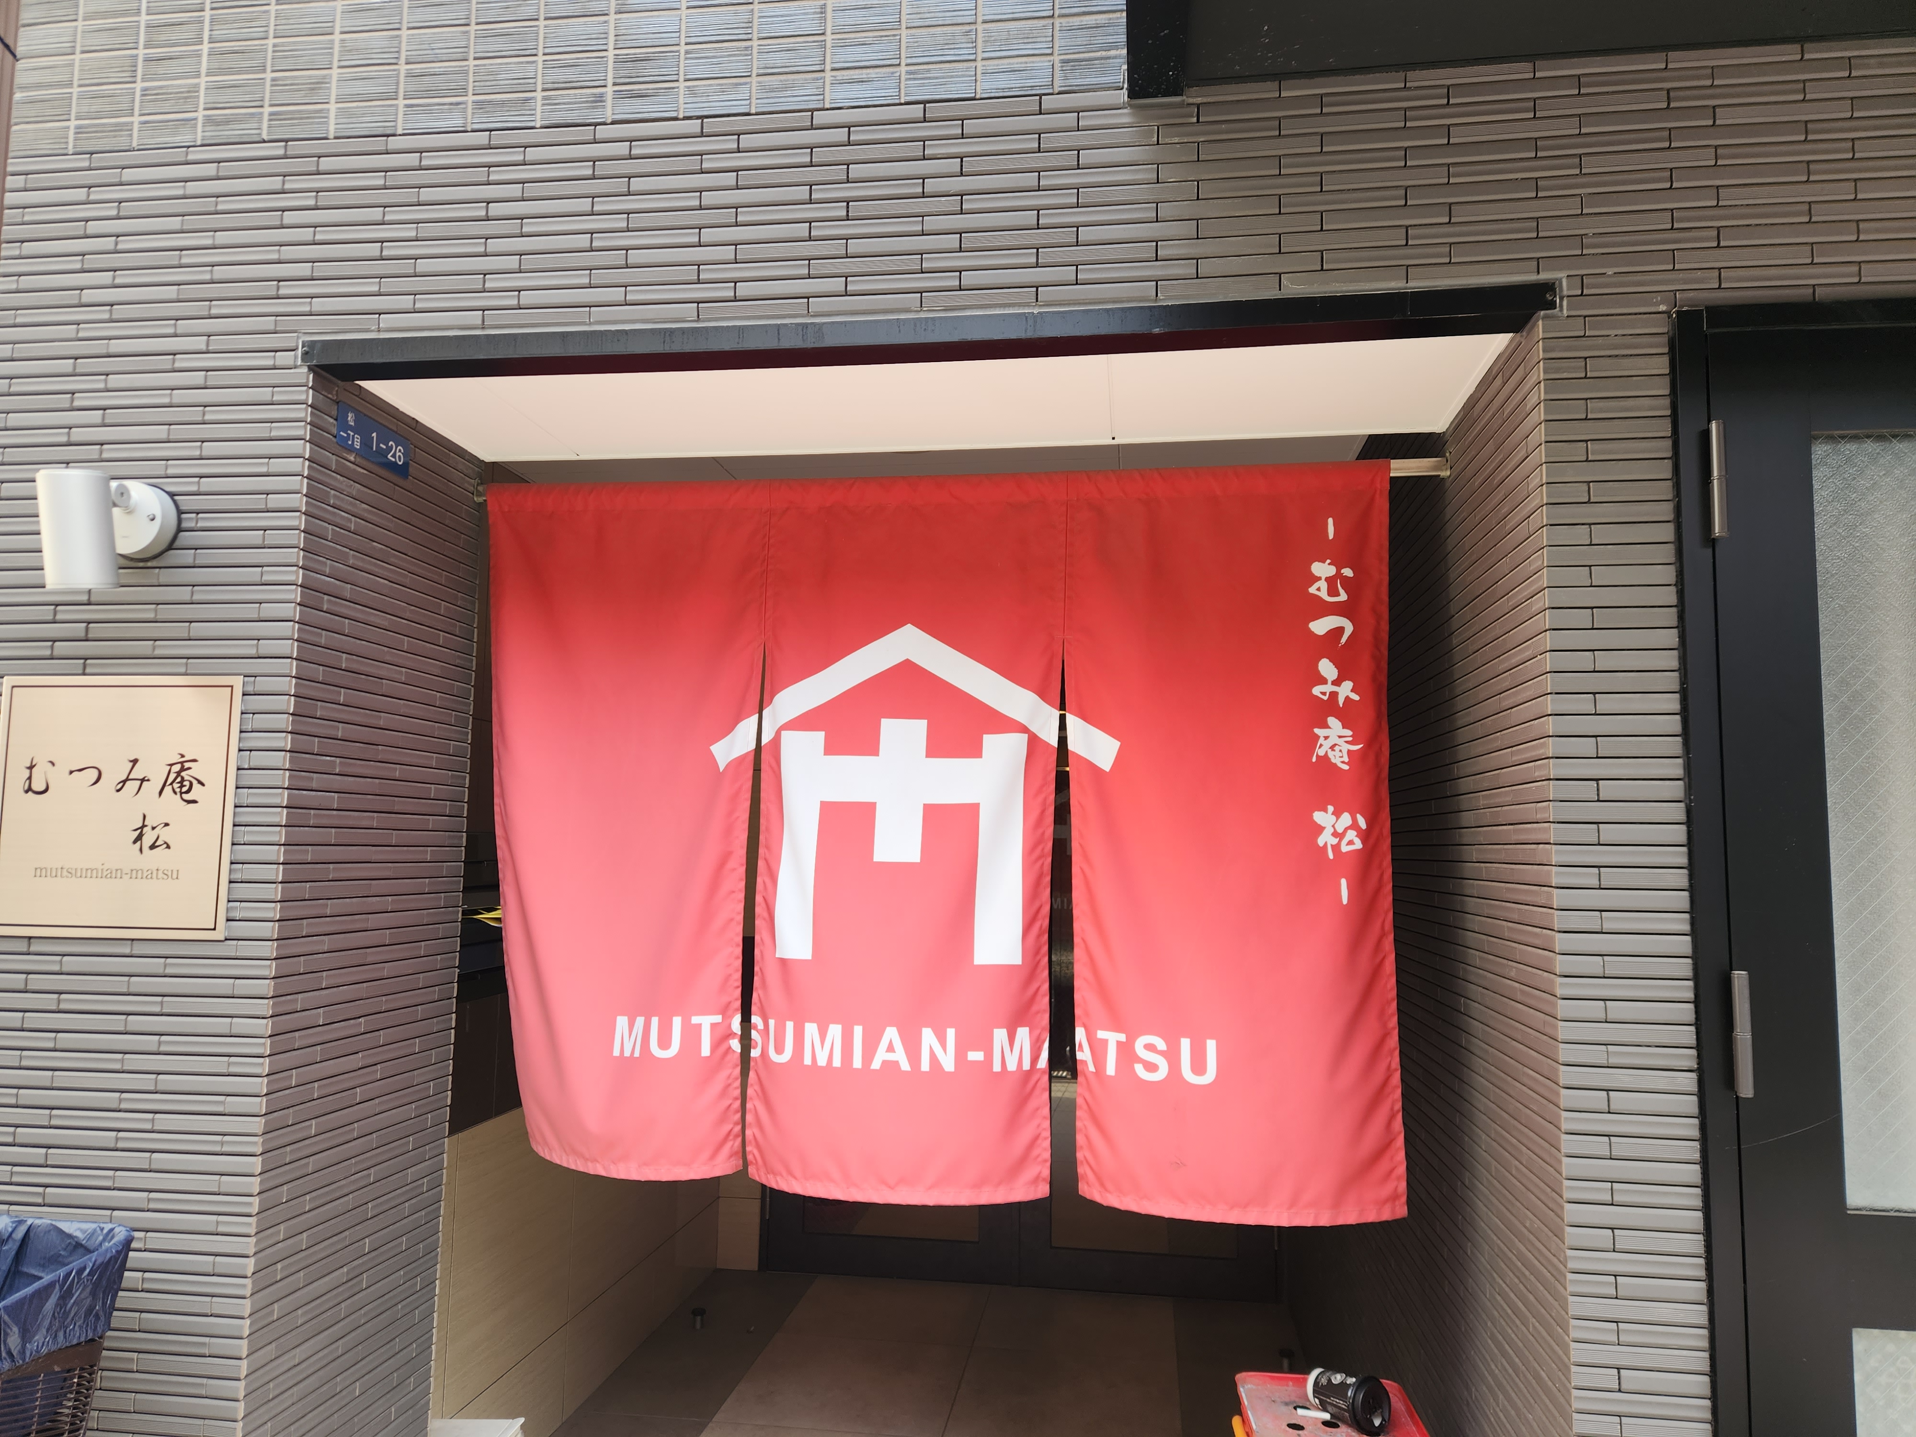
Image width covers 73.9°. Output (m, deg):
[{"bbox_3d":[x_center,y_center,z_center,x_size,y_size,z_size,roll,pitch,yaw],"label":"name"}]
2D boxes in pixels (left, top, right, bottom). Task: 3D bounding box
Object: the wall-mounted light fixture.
[{"bbox_3d":[-1.127,-0.248,1.664,0.116,0.171,0.157,0,-6,8],"label":"wall-mounted light fixture"}]

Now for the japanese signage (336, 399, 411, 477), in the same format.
[{"bbox_3d":[-0.853,-0.406,1.874,0.008,0.061,0.178,0,-6,8],"label":"japanese signage"}]

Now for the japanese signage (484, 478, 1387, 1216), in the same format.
[{"bbox_3d":[-0.087,0.151,1.953,1.490,1.120,0.180,0,-6,8],"label":"japanese signage"}]

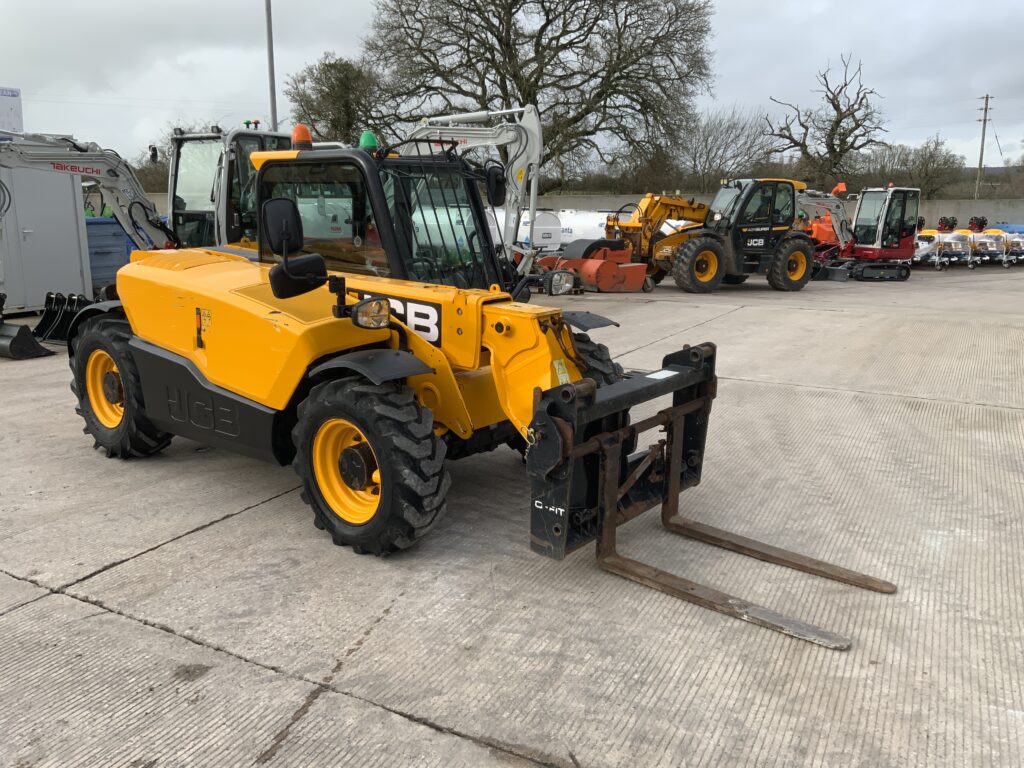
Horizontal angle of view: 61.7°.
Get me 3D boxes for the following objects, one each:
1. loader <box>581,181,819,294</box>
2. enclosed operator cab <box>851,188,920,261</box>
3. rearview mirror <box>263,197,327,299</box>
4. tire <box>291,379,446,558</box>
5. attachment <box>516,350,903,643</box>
[{"bbox_3d":[4.513,-3.516,20.018,5.100,2.500,2.300,-6,13,-29],"label":"loader"},{"bbox_3d":[9.765,-4.165,22.400,1.350,1.900,1.100,-6,13,-27],"label":"enclosed operator cab"},{"bbox_3d":[-1.022,-0.641,4.030,0.270,0.460,0.170,-6,14,-26],"label":"rearview mirror"},{"bbox_3d":[-0.694,0.391,4.163,0.835,0.835,0.330,10,16,38],"label":"tire"},{"bbox_3d":[1.016,0.402,3.858,1.310,0.940,1.360,10,16,38],"label":"attachment"}]

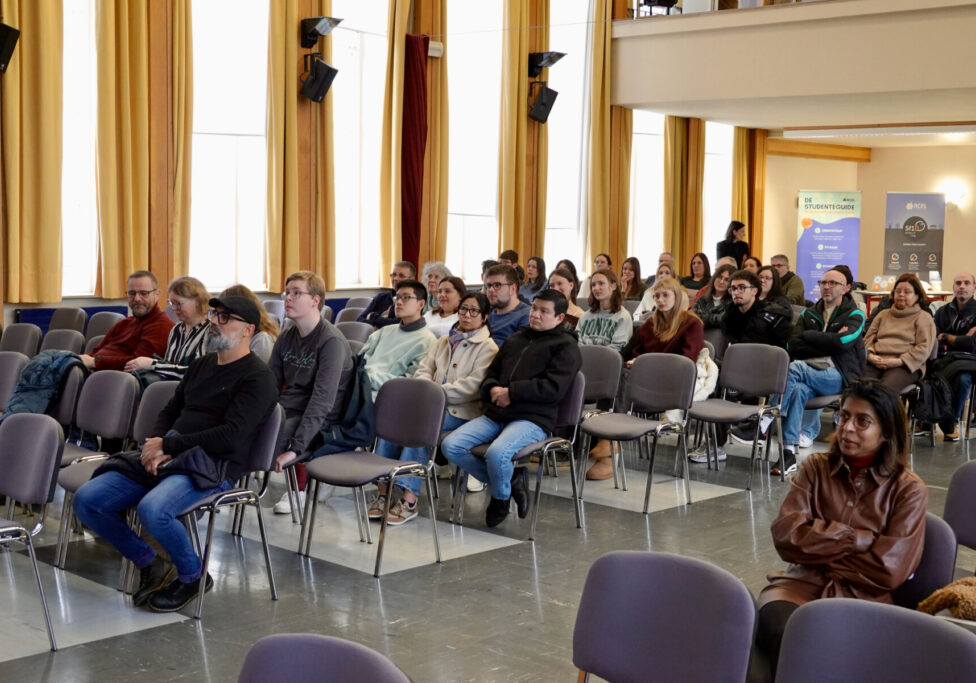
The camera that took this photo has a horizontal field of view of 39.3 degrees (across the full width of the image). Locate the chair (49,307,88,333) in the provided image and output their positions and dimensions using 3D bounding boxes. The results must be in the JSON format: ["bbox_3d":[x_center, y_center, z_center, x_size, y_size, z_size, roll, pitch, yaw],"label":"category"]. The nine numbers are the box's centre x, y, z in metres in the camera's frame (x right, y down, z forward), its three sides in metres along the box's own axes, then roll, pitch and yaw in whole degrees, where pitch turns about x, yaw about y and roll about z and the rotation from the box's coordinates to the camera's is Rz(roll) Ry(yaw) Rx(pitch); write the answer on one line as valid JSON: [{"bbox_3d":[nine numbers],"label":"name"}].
[{"bbox_3d":[-3.393,0.165,10.299,0.520,0.825,0.570,6,7,43],"label":"chair"}]

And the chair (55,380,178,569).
[{"bbox_3d":[-1.589,0.598,5.939,0.520,0.825,0.570,6,7,43],"label":"chair"}]

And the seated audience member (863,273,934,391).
[{"bbox_3d":[2.794,0.135,9.576,0.550,1.220,0.780,6,7,43],"label":"seated audience member"}]

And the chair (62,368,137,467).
[{"bbox_3d":[-1.950,0.557,6.293,0.525,0.820,0.540,6,7,44],"label":"chair"}]

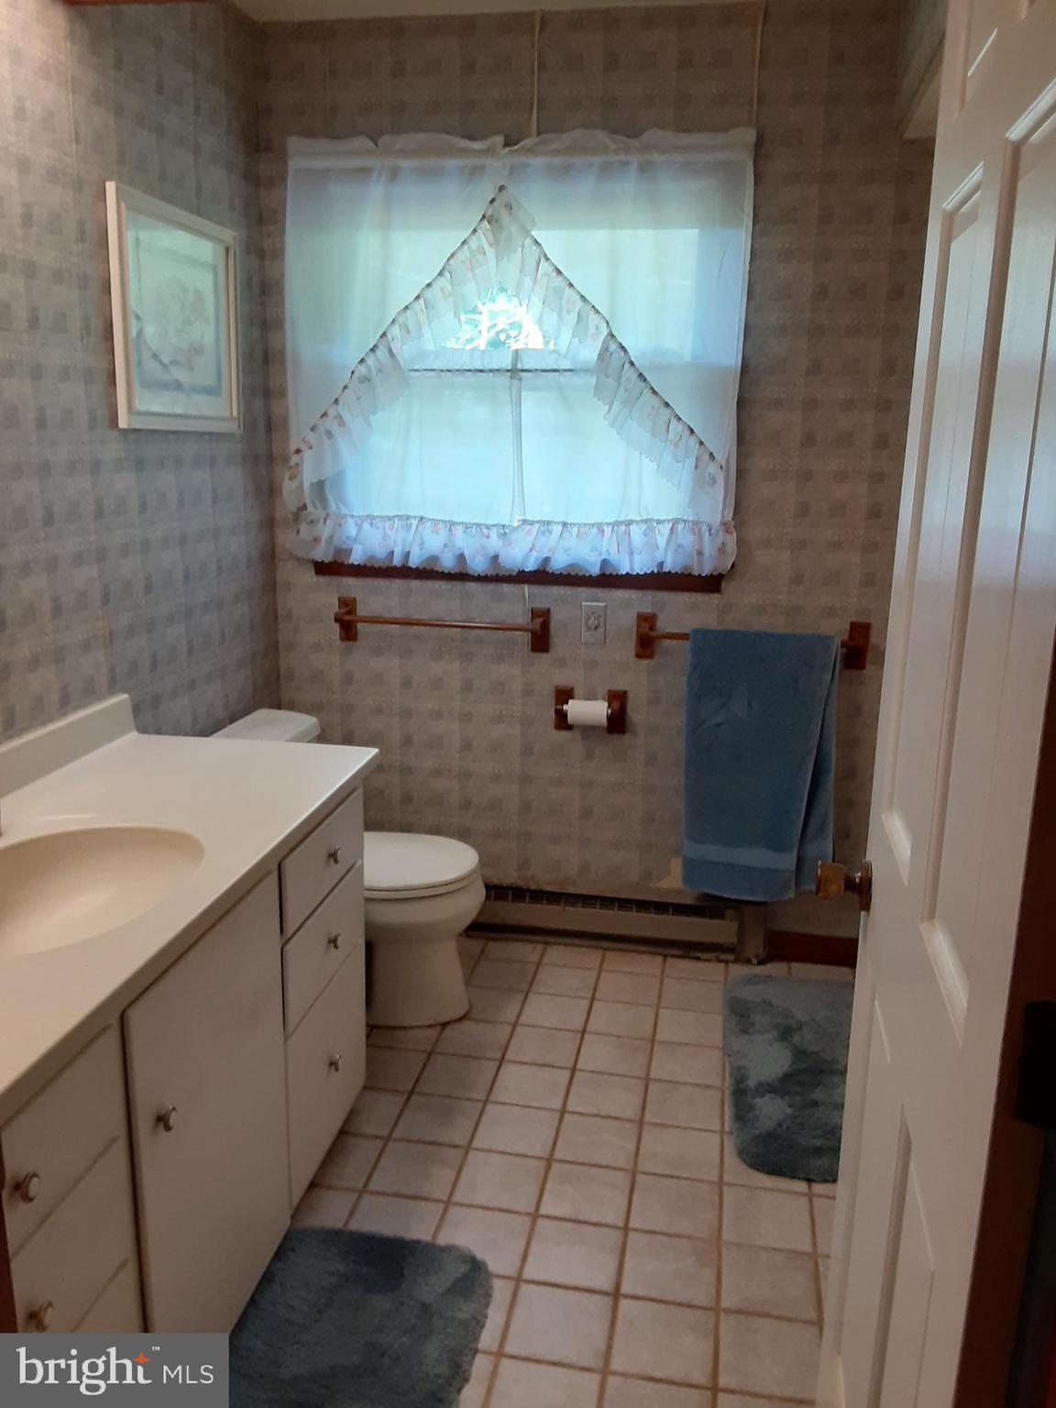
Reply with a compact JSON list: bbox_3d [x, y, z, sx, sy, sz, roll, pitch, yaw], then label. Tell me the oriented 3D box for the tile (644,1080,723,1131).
[{"bbox_3d":[0.338,0.875,2.392,0.158,0.010,0.158,3,13,10],"label":"tile"}]

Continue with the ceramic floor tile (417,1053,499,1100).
[{"bbox_3d":[-0.161,0.870,2.551,0.163,0.010,0.157,4,14,10],"label":"ceramic floor tile"}]

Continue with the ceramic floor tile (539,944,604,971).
[{"bbox_3d":[0.131,0.710,3.086,0.158,0.010,0.150,3,13,10],"label":"ceramic floor tile"}]

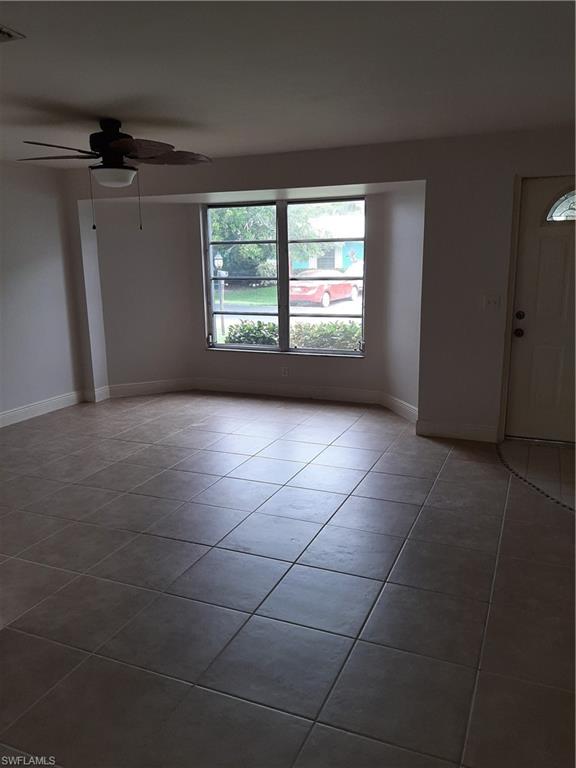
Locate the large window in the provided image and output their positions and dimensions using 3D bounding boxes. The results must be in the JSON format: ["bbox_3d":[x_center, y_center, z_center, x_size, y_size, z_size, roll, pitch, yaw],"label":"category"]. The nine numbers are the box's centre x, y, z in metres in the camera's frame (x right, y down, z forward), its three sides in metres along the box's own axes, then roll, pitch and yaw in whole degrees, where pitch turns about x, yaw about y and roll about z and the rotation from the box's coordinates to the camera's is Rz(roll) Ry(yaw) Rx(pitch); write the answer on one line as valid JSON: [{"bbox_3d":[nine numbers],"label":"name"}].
[{"bbox_3d":[-0.074,-1.138,6.235,1.843,1.612,0.120,4,13,21],"label":"large window"}]

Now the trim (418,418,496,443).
[{"bbox_3d":[1.410,0.391,4.823,0.653,0.135,0.020,4,13,21],"label":"trim"}]

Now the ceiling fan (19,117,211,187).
[{"bbox_3d":[-1.133,-1.497,3.748,1.310,0.410,1.280,4,13,21],"label":"ceiling fan"}]

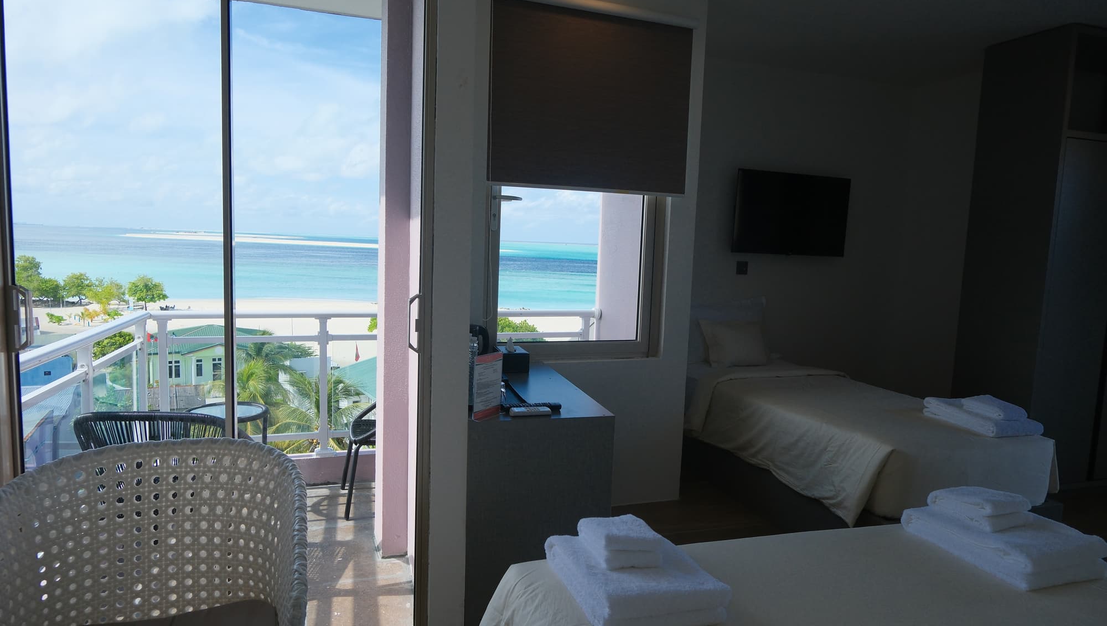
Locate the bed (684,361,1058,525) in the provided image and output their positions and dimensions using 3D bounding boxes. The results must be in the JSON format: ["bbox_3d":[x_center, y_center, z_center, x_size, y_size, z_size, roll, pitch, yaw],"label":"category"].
[{"bbox_3d":[1.464,0.727,3.943,1.104,0.545,2.008,0,6,-21],"label":"bed"}]

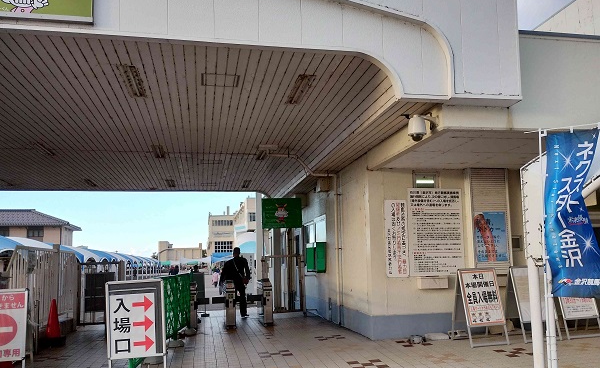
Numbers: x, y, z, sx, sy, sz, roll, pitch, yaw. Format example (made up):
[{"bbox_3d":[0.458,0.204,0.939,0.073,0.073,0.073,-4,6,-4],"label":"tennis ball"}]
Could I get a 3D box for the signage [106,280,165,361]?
[{"bbox_3d":[-1.931,1.598,5.690,0.640,0.890,0.050,-2,-5,-12],"label":"signage"}]

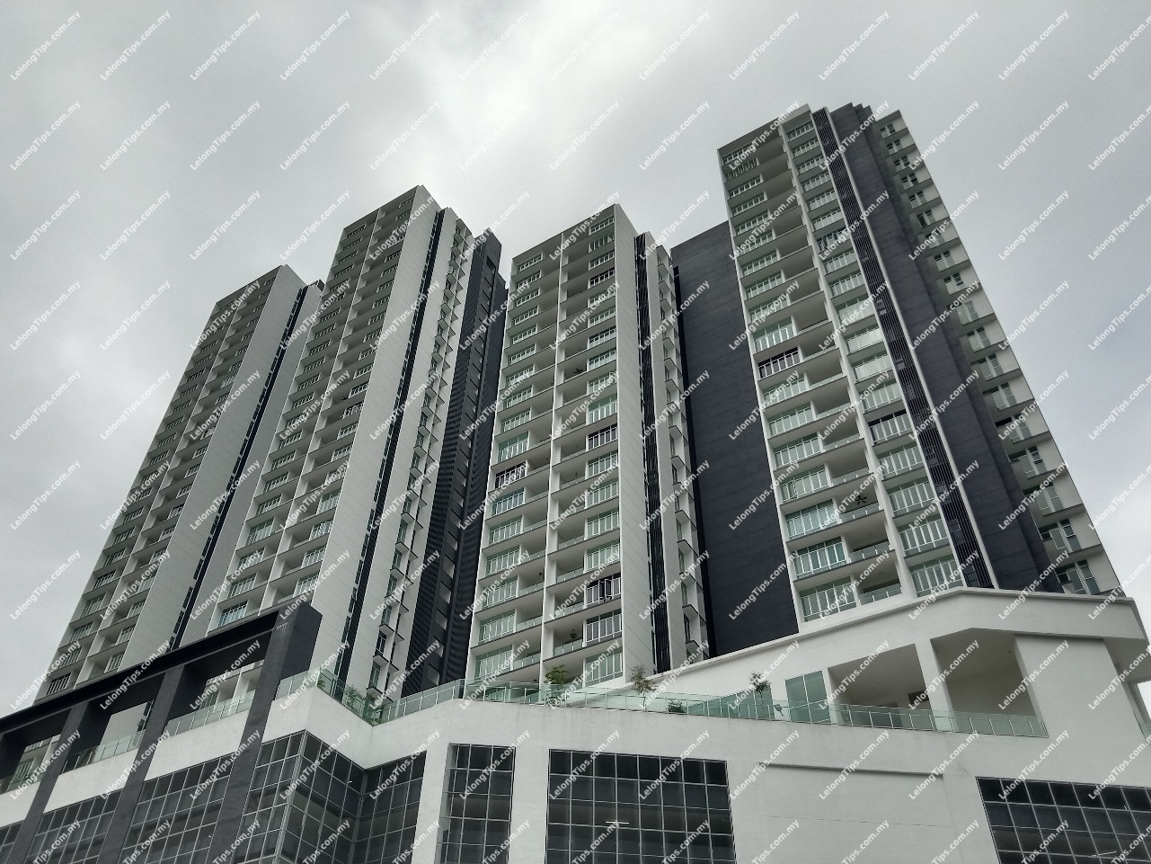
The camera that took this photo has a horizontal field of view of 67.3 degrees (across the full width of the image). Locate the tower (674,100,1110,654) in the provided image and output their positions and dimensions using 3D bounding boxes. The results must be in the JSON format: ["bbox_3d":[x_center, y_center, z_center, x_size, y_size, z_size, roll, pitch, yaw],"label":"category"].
[{"bbox_3d":[22.640,-5.320,78.020,28.400,59.400,16.500,-23,-47,25],"label":"tower"}]

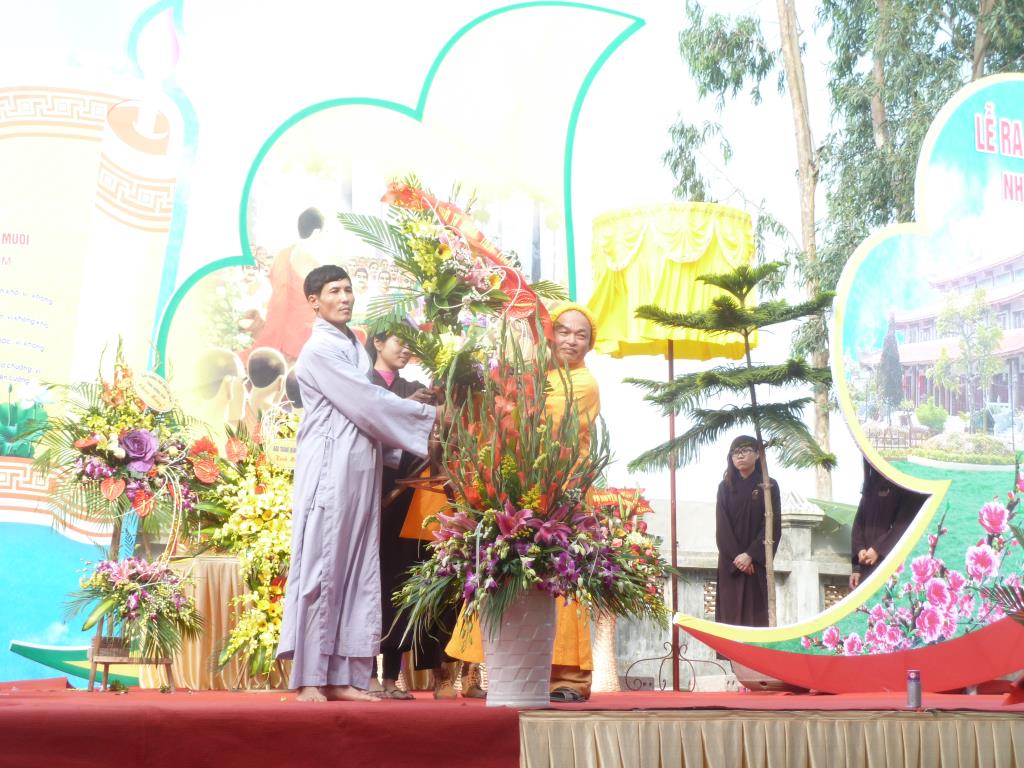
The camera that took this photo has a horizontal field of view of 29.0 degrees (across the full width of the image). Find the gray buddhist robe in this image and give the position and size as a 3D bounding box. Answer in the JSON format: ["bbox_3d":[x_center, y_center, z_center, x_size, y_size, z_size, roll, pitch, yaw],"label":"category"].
[{"bbox_3d":[-0.603,0.448,7.580,0.550,1.416,0.500,-4,-9,28],"label":"gray buddhist robe"}]

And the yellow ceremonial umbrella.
[{"bbox_3d":[0.772,0.282,9.549,0.822,2.363,0.822,0,-8,0],"label":"yellow ceremonial umbrella"}]

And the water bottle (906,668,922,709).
[{"bbox_3d":[1.383,1.027,6.673,0.050,0.130,0.050,0,-8,0],"label":"water bottle"}]

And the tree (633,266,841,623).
[{"bbox_3d":[1.044,0.393,9.332,0.986,1.965,0.950,0,-8,0],"label":"tree"}]

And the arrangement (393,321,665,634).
[{"bbox_3d":[0.078,0.335,6.867,0.944,1.125,0.750,0,-8,0],"label":"arrangement"}]

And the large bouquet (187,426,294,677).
[{"bbox_3d":[-1.192,0.761,9.383,0.694,1.233,0.500,0,-8,0],"label":"large bouquet"}]

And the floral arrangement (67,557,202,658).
[{"bbox_3d":[-1.764,1.030,9.145,0.633,0.468,0.450,1,-8,-6],"label":"floral arrangement"}]

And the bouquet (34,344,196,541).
[{"bbox_3d":[-1.857,0.270,9.248,0.771,0.919,0.500,1,-8,-6],"label":"bouquet"}]

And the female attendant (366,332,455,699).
[{"bbox_3d":[-0.422,0.514,7.852,0.450,1.454,0.450,-5,-9,31],"label":"female attendant"}]

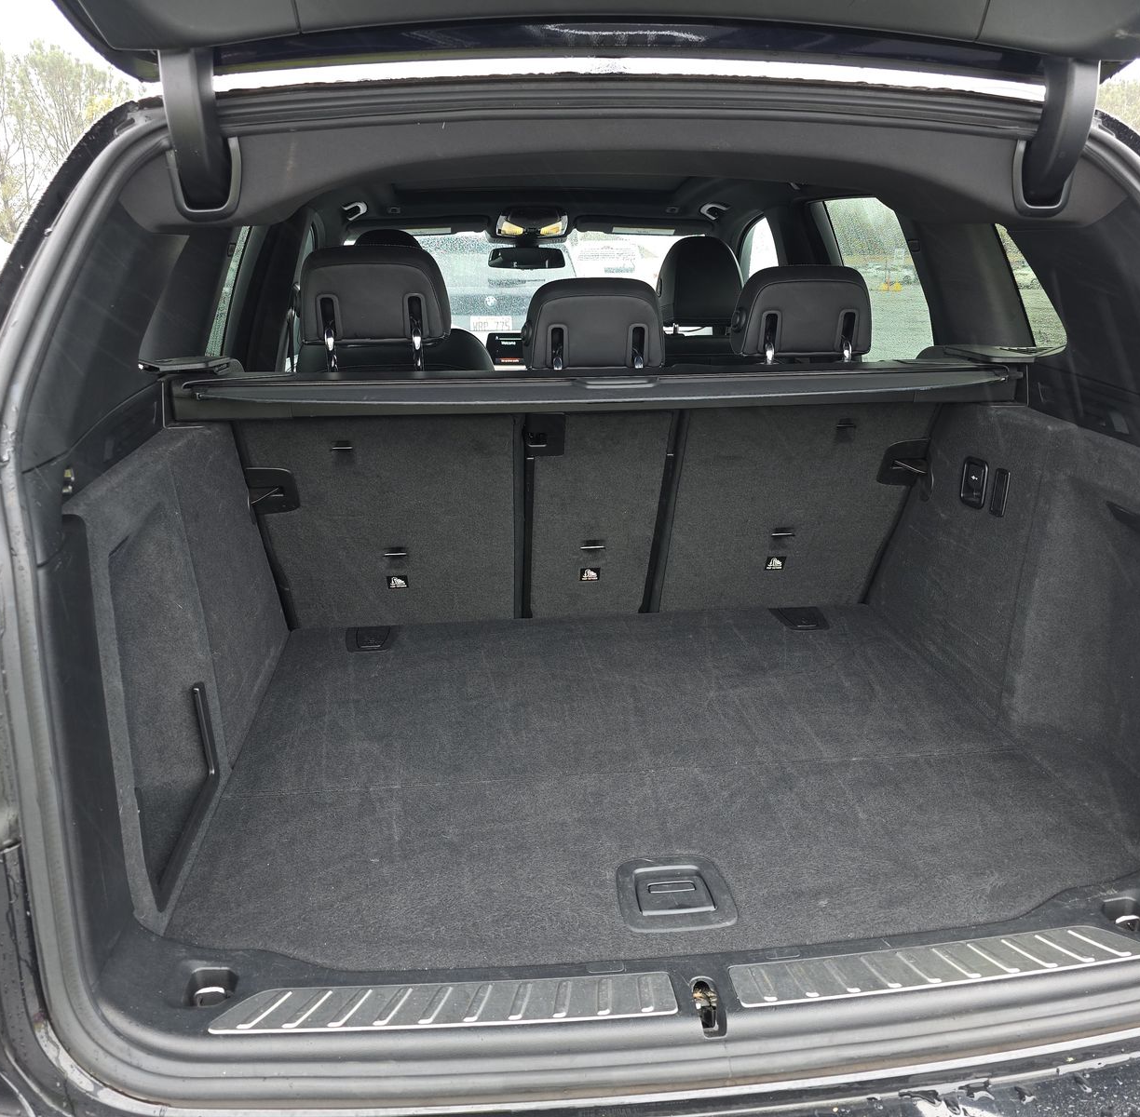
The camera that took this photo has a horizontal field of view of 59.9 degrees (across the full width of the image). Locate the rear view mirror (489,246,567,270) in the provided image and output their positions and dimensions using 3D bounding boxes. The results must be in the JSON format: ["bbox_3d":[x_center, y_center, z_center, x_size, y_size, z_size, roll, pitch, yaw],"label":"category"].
[{"bbox_3d":[-0.142,-1.008,3.321,0.255,0.076,0.046,1,17,6],"label":"rear view mirror"}]

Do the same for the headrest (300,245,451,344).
[{"bbox_3d":[-0.306,-0.414,1.556,0.228,0.149,0.122,-3,17,-5],"label":"headrest"}]

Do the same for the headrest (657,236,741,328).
[{"bbox_3d":[0.339,-0.727,2.599,0.229,0.230,0.133,-3,17,-5],"label":"headrest"}]

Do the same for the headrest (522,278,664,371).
[{"bbox_3d":[0.038,-0.378,1.603,0.225,0.144,0.122,-3,17,-5],"label":"headrest"}]

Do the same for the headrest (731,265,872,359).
[{"bbox_3d":[0.373,-0.406,1.631,0.222,0.146,0.122,-3,17,-5],"label":"headrest"}]

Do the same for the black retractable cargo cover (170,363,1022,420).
[{"bbox_3d":[0.050,-0.258,1.465,1.204,0.061,0.133,-3,17,-5],"label":"black retractable cargo cover"}]

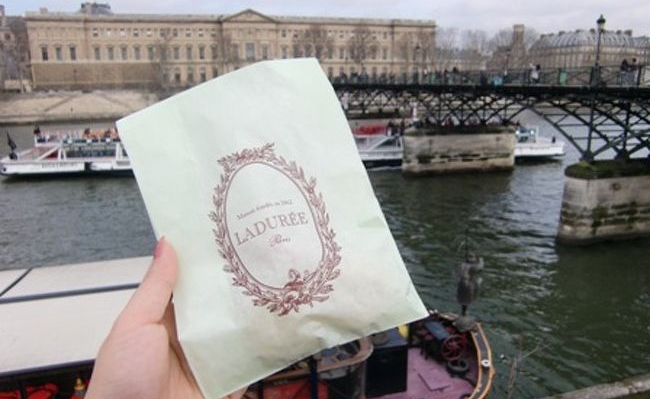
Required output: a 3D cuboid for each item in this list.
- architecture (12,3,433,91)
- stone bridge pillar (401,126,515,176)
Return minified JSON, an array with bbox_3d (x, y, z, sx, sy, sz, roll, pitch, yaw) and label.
[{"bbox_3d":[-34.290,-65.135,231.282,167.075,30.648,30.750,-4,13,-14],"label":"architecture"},{"bbox_3d":[13.498,-4.904,52.189,12.300,4.151,2.973,-4,13,-14],"label":"stone bridge pillar"}]

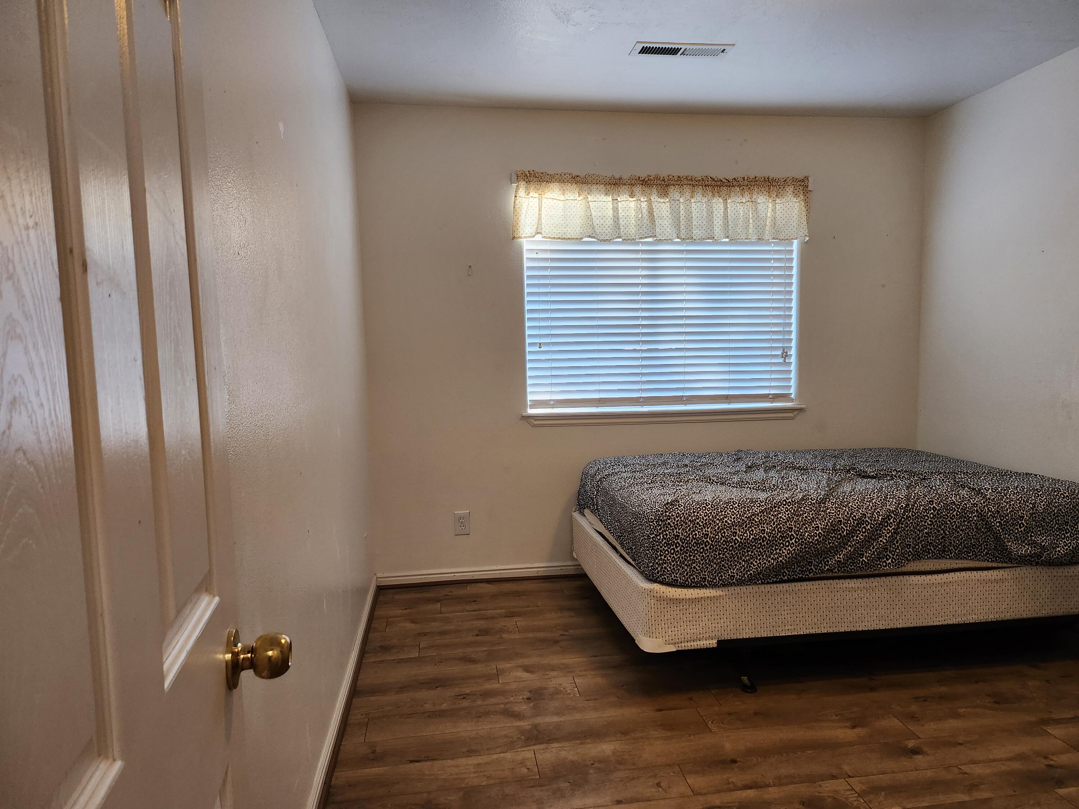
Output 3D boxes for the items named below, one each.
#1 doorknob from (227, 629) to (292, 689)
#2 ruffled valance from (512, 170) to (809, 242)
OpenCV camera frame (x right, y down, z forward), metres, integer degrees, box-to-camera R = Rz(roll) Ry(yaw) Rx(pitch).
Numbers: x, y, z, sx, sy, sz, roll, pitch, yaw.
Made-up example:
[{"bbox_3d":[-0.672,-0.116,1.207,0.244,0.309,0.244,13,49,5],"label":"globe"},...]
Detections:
[{"bbox_3d":[-0.316,0.286,0.850,0.064,0.066,0.066,-2,6,-13],"label":"doorknob"},{"bbox_3d":[0.644,-1.014,3.856,1.545,0.330,0.085,-2,6,-7],"label":"ruffled valance"}]

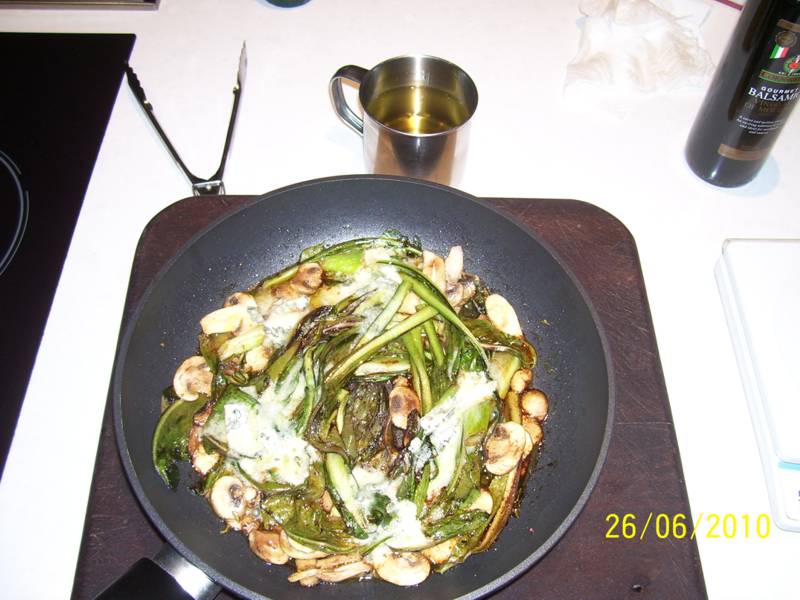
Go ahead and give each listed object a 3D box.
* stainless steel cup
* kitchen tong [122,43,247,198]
[{"bbox_3d":[0.002,-0.136,0.621,0.115,0.082,0.086,23,60,14],"label":"stainless steel cup"},{"bbox_3d":[-0.175,-0.146,0.660,0.111,0.026,0.195,-9,58,-6],"label":"kitchen tong"}]

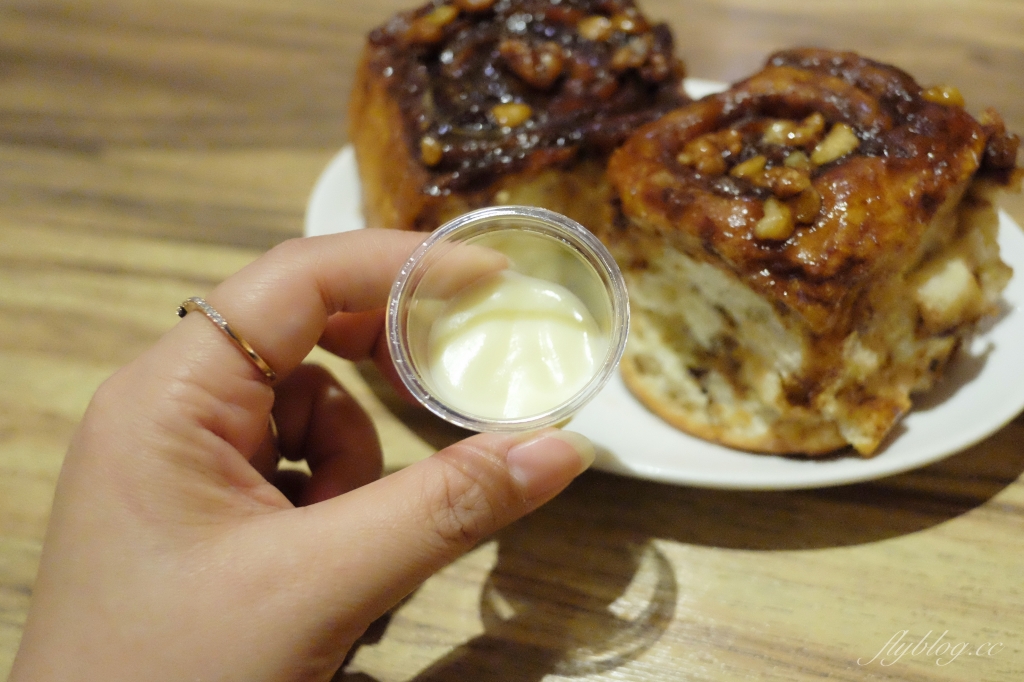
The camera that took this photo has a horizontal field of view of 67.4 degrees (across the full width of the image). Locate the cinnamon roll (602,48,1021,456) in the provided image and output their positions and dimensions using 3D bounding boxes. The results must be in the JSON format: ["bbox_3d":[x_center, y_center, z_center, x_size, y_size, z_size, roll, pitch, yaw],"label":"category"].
[{"bbox_3d":[0.083,-0.028,0.215,0.077,0.062,0.083,32,49,31],"label":"cinnamon roll"}]

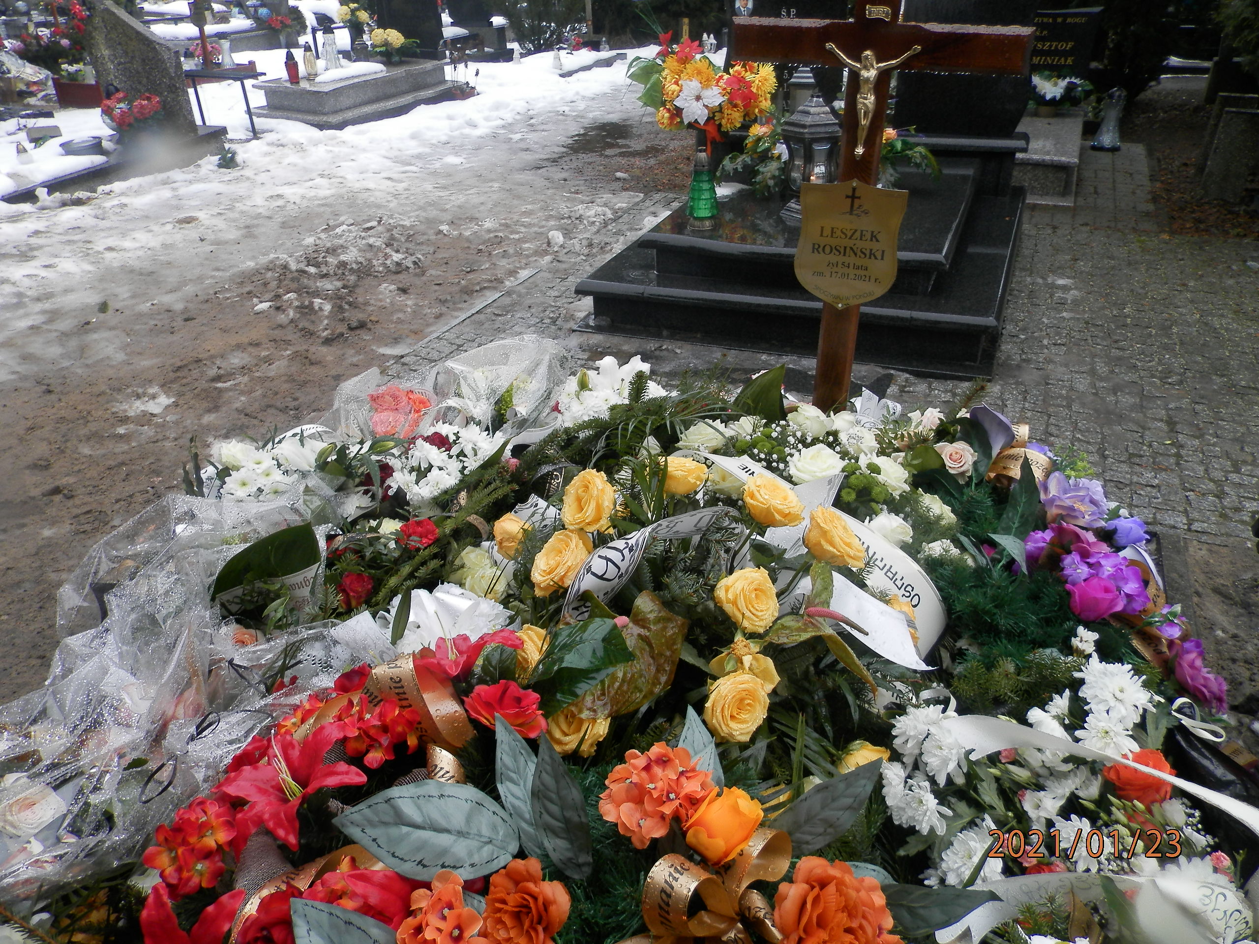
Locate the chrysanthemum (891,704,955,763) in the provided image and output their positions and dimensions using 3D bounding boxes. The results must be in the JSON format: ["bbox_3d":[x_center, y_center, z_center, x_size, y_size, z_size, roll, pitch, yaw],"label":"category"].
[{"bbox_3d":[0.323,0.287,1.000,0.070,0.052,0.070,-1,55,26],"label":"chrysanthemum"}]

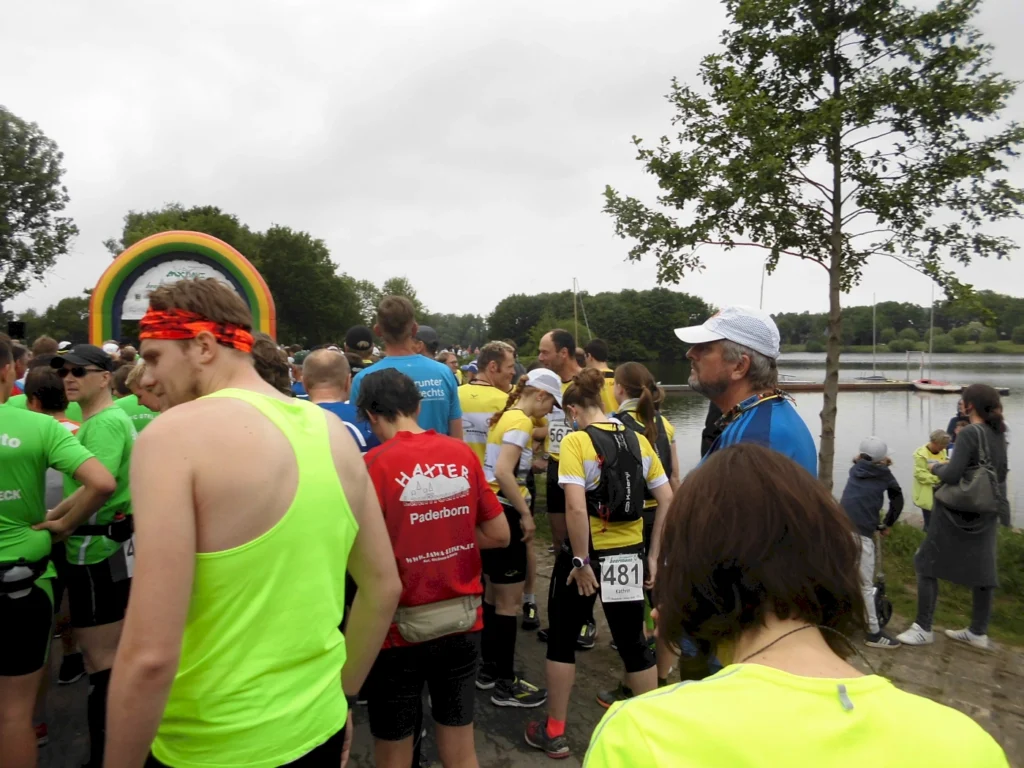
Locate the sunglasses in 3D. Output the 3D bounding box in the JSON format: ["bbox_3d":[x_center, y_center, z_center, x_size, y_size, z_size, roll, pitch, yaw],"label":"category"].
[{"bbox_3d":[-1.746,-0.049,3.120,0.145,0.045,0.140,1,3,11],"label":"sunglasses"}]

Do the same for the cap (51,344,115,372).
[{"bbox_3d":[-1.790,-0.105,3.200,0.180,0.130,0.270,1,3,25],"label":"cap"}]

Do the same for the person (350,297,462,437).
[{"bbox_3d":[-0.460,0.585,3.360,0.530,1.920,0.330,0,3,-5],"label":"person"}]

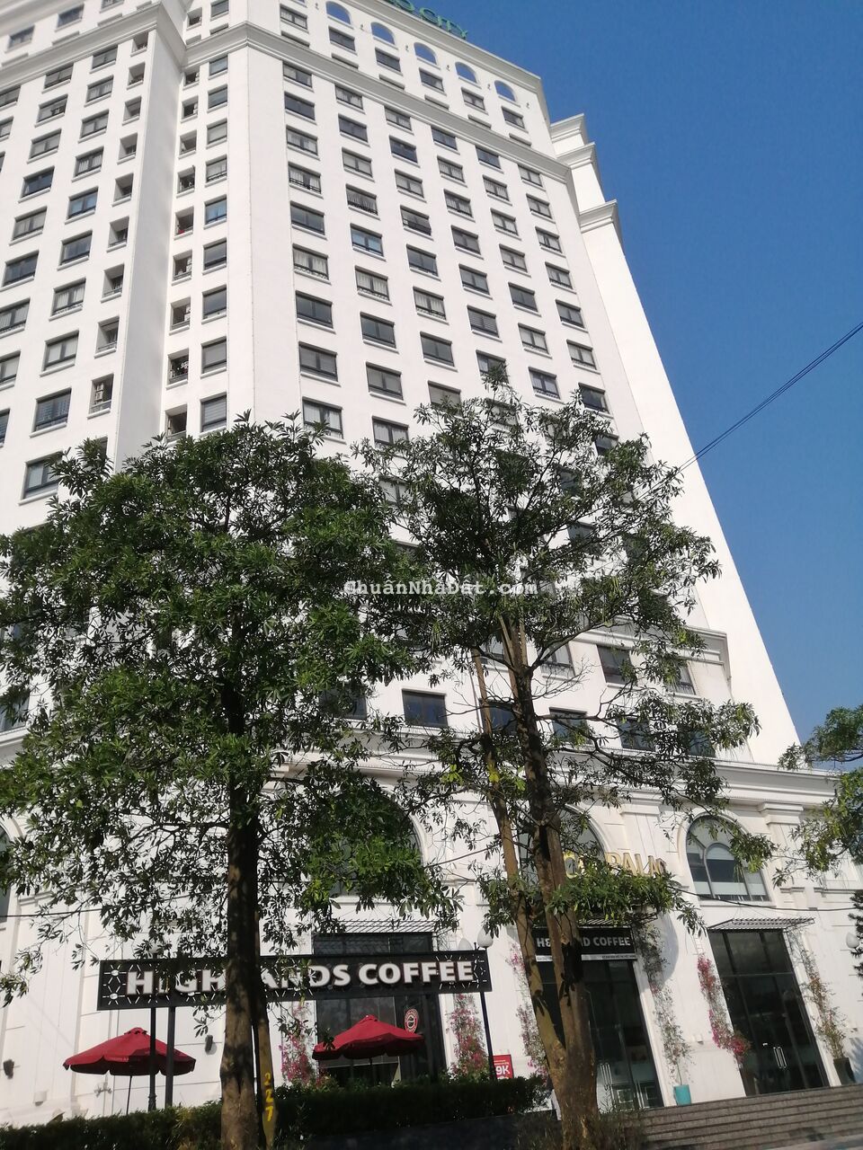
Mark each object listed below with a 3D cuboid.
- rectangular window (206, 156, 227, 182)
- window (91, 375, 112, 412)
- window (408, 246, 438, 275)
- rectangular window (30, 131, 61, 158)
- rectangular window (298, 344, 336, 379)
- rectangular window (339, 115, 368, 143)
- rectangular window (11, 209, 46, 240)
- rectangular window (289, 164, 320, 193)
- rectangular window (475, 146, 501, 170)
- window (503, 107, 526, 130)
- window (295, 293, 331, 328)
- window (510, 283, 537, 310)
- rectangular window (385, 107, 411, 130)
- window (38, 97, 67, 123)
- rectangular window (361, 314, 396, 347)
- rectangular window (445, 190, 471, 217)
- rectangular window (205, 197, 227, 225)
[{"bbox_3d":[-10.725,-20.331,43.410,1.153,1.668,0.200,-15,-32,11],"label":"rectangular window"},{"bbox_3d":[-12.697,-6.936,33.342,0.926,1.703,0.200,-14,-32,11],"label":"window"},{"bbox_3d":[-0.464,-16.264,44.897,1.742,1.634,0.200,10,-35,-27],"label":"window"},{"bbox_3d":[-19.531,-21.831,43.868,1.570,1.530,0.160,-15,-32,11],"label":"rectangular window"},{"bbox_3d":[-4.899,-9.097,37.211,1.716,1.546,0.200,10,-36,-27],"label":"rectangular window"},{"bbox_3d":[-4.401,-24.999,48.684,1.706,1.757,0.200,10,-36,-27],"label":"rectangular window"},{"bbox_3d":[-19.232,-16.764,41.385,1.638,1.680,0.200,-15,-32,11],"label":"rectangular window"},{"bbox_3d":[-6.445,-20.142,44.046,1.716,1.546,0.200,10,-36,-27],"label":"rectangular window"},{"bbox_3d":[3.568,-26.233,54.661,1.706,1.625,0.200,10,-36,-27],"label":"rectangular window"},{"bbox_3d":[5.708,-31.687,60.052,1.691,1.461,0.200,10,-36,-27],"label":"window"},{"bbox_3d":[-5.190,-11.676,38.219,1.620,1.500,0.160,10,-36,-27],"label":"window"},{"bbox_3d":[5.147,-15.534,48.358,1.684,1.583,0.200,10,-36,-27],"label":"window"},{"bbox_3d":[-2.044,-27.767,52.773,1.748,1.680,0.200,10,-36,-27],"label":"rectangular window"},{"bbox_3d":[-20.409,-25.093,46.621,1.784,1.668,0.200,-15,-32,11],"label":"window"},{"bbox_3d":[-2.452,-11.187,39.634,1.620,1.500,0.160,10,-36,-27],"label":"rectangular window"},{"bbox_3d":[1.535,-21.405,50.068,1.716,1.546,0.200,10,-36,-27],"label":"rectangular window"},{"bbox_3d":[-10.416,-17.668,41.924,1.176,1.680,0.200,-15,-32,11],"label":"rectangular window"}]

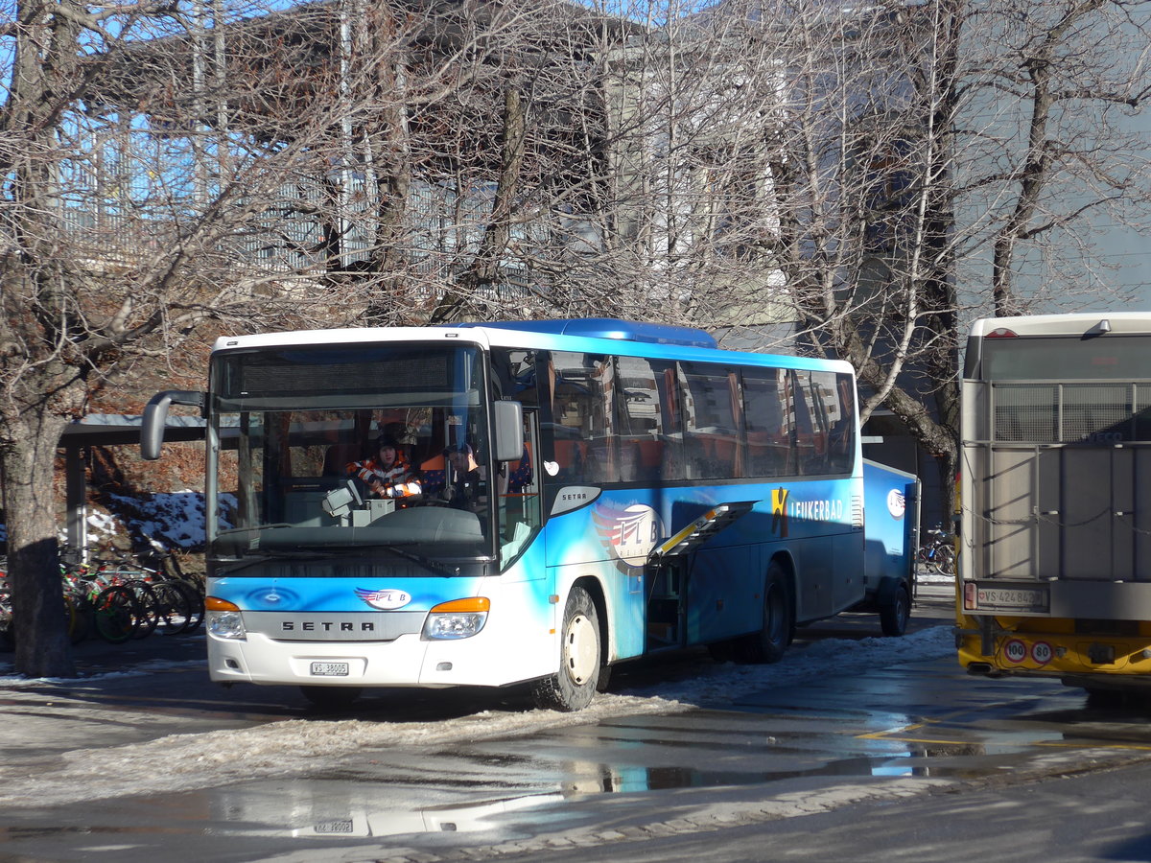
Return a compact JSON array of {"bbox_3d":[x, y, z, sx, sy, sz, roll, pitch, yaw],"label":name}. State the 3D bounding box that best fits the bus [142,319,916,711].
[{"bbox_3d":[0.123,0.759,28.834,2.680,3.450,12.300,-1,-1,21],"label":"bus"}]

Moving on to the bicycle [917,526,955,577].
[{"bbox_3d":[7.172,2.437,58.500,1.720,1.060,0.580,0,-1,0],"label":"bicycle"}]

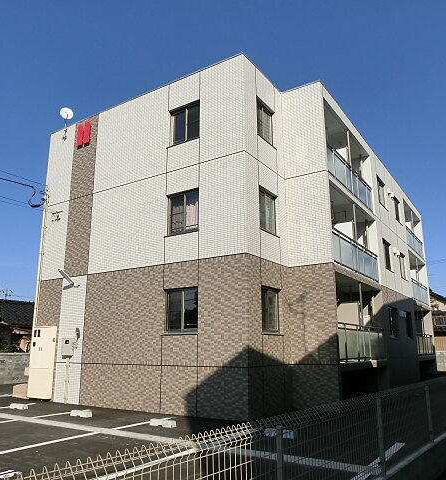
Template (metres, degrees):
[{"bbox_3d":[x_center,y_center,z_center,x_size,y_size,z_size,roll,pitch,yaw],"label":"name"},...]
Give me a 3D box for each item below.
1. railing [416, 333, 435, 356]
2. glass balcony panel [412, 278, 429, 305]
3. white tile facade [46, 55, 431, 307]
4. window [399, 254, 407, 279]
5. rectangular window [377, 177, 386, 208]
[{"bbox_3d":[10.286,5.357,22.516,0.100,0.980,4.400,-9,-17,32],"label":"railing"},{"bbox_3d":[10.326,2.805,23.239,0.100,1.020,4.500,-9,-17,32],"label":"glass balcony panel"},{"bbox_3d":[2.776,-0.078,20.965,9.550,5.620,18.600,-9,-17,32],"label":"white tile facade"},{"bbox_3d":[8.291,1.272,20.433,0.140,1.200,1.400,-9,-17,32],"label":"window"},{"bbox_3d":[6.663,-1.956,18.692,0.140,1.200,1.420,-9,-17,32],"label":"rectangular window"}]

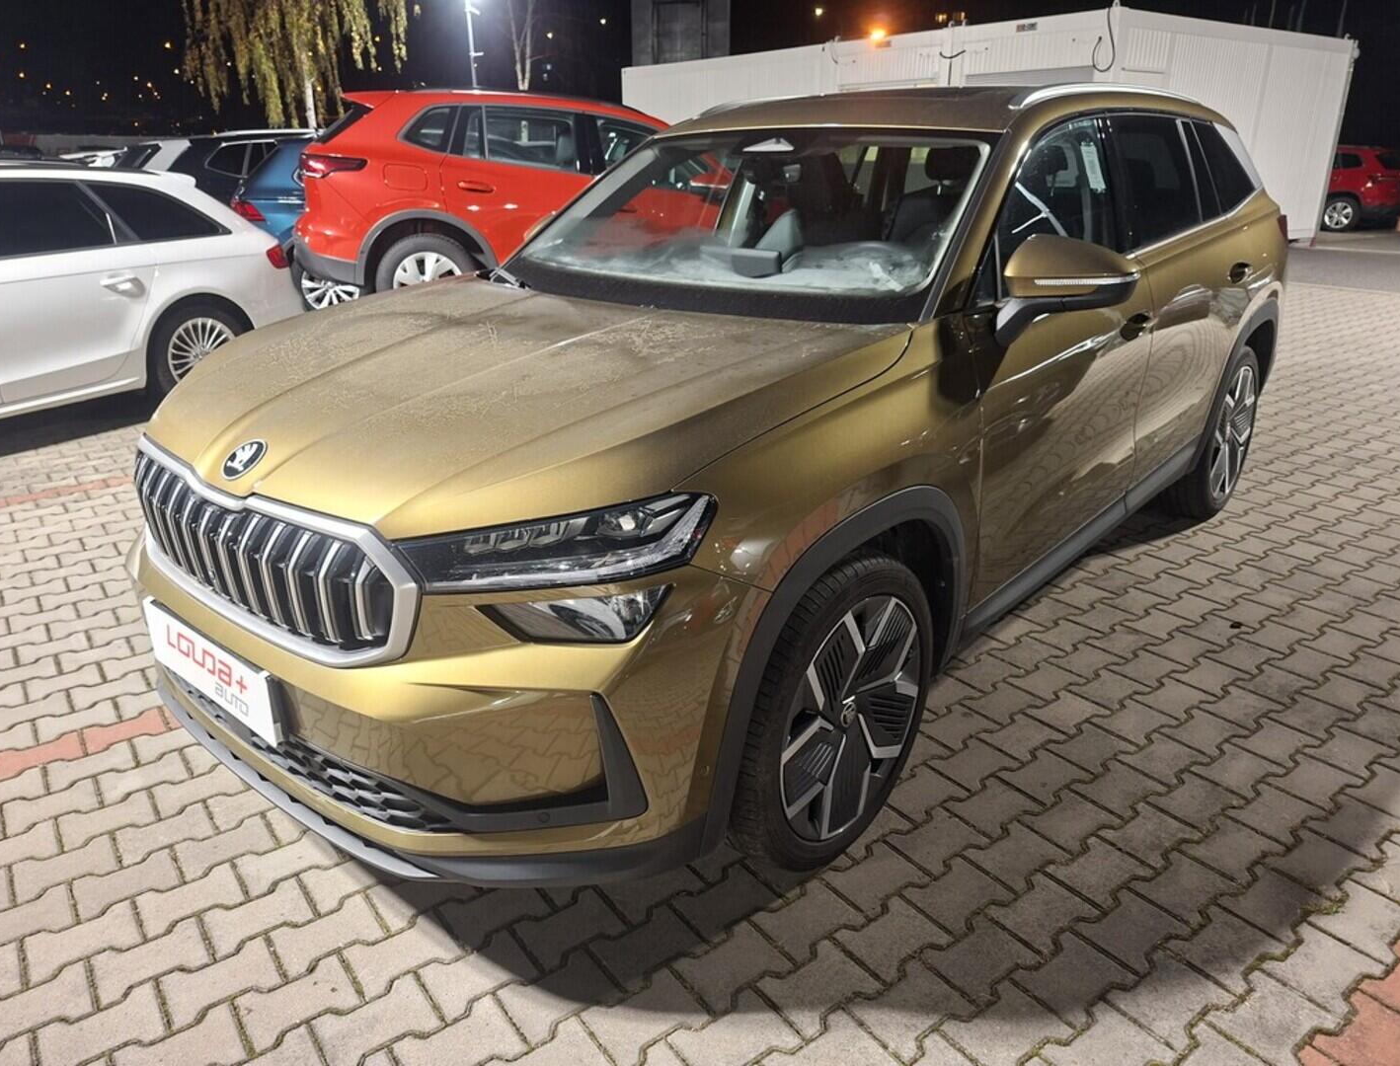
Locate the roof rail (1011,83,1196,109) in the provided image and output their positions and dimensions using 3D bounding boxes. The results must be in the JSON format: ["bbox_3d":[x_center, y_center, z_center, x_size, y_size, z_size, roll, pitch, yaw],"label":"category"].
[{"bbox_3d":[1.425,-1.420,3.100,0.070,0.085,1.820,17,28,38],"label":"roof rail"}]

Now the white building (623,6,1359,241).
[{"bbox_3d":[4.091,-7.063,17.218,6.066,2.901,11.139,-15,26,-32],"label":"white building"}]

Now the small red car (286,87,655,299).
[{"bbox_3d":[-0.821,-2.577,7.680,4.540,1.660,1.880,-3,20,-12],"label":"small red car"}]

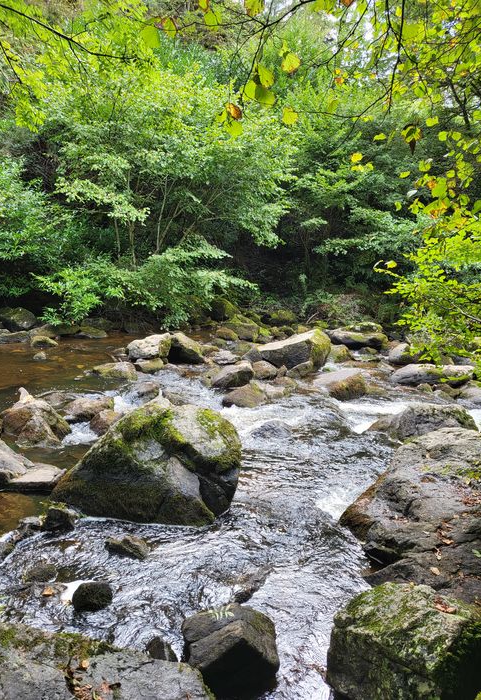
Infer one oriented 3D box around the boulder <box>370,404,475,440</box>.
[{"bbox_3d":[2.166,0.892,6.406,1.171,0.410,0.703,1,8,10],"label":"boulder"}]

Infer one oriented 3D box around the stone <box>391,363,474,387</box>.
[{"bbox_3d":[2.698,0.342,7.422,1.103,0.273,0.606,0,10,0],"label":"stone"}]

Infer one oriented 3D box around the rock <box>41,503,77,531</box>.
[{"bbox_3d":[-1.502,1.404,4.401,0.280,0.180,0.220,-2,8,-11],"label":"rock"}]

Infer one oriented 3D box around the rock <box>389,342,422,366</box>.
[{"bbox_3d":[3.175,0.068,10.179,0.619,0.479,0.496,-2,9,-10],"label":"rock"}]

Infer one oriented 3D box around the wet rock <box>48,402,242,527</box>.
[{"bbox_3d":[-0.738,0.864,4.240,1.421,0.777,1.023,3,11,18],"label":"wet rock"}]

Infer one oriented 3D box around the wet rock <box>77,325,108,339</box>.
[{"bbox_3d":[-3.706,-0.453,13.202,0.738,0.339,0.480,-1,8,-9],"label":"wet rock"}]

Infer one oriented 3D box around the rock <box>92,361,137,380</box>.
[{"bbox_3d":[-2.138,0.348,8.921,0.747,0.297,0.523,0,9,0],"label":"rock"}]

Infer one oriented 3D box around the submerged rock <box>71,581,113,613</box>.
[{"bbox_3d":[-0.952,1.595,3.401,0.250,0.160,0.210,-1,8,-9],"label":"submerged rock"}]

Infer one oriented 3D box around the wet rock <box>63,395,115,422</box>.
[{"bbox_3d":[-1.860,0.721,6.478,0.616,0.299,0.431,0,9,0],"label":"wet rock"}]

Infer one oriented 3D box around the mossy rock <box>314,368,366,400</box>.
[{"bbox_3d":[1.495,0.516,7.861,0.777,0.413,0.700,-5,10,-30],"label":"mossy rock"}]

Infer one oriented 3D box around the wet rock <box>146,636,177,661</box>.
[{"bbox_3d":[-0.406,1.552,2.700,0.170,0.150,0.136,0,10,0],"label":"wet rock"}]

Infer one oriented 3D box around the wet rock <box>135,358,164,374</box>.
[{"bbox_3d":[-1.622,0.294,9.372,0.535,0.256,0.401,0,9,0],"label":"wet rock"}]

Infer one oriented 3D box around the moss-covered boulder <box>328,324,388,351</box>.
[{"bbox_3d":[2.141,-0.232,9.587,1.056,0.431,0.687,1,11,8],"label":"moss-covered boulder"}]

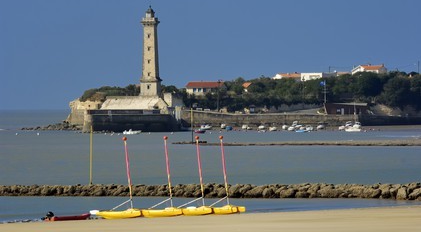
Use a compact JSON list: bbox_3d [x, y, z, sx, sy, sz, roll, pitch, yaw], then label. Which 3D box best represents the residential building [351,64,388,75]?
[{"bbox_3d":[64.610,-17.818,1420.009,11.700,5.600,9.000,0,0,24],"label":"residential building"}]

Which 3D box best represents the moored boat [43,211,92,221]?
[{"bbox_3d":[-11.379,7.978,277.001,3.850,0.800,1.700,0,0,-5],"label":"moored boat"}]

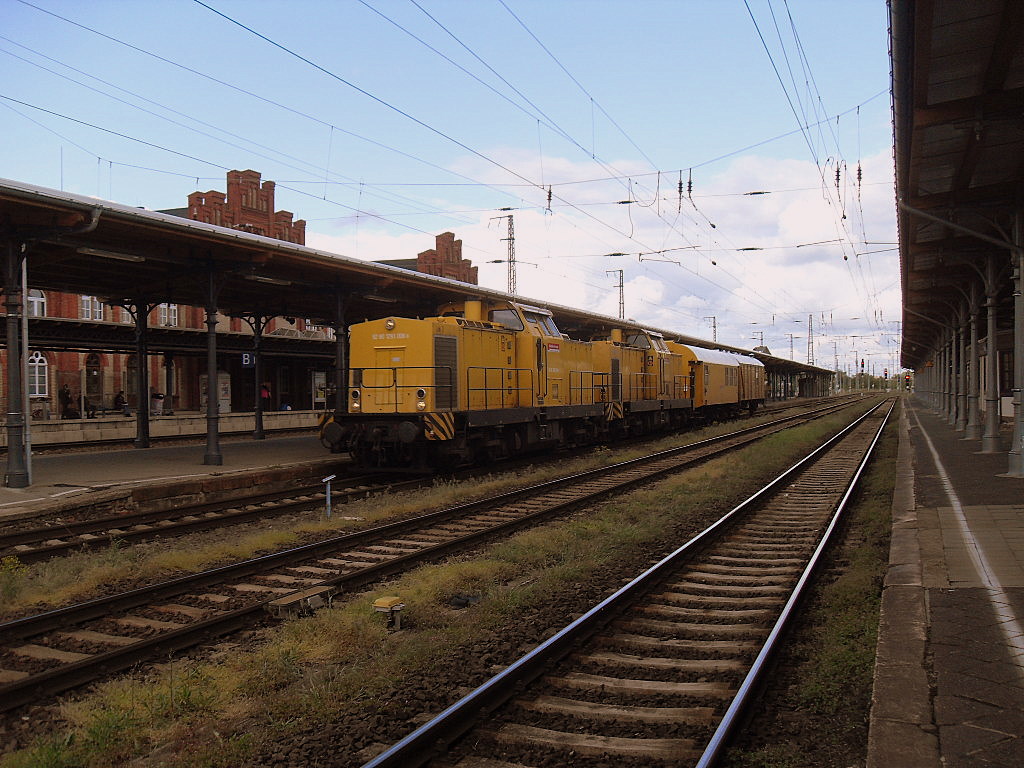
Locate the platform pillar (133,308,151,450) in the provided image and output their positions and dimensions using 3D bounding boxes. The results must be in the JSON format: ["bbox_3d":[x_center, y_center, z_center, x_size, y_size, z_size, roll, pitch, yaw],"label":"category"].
[{"bbox_3d":[-10.930,-0.240,29.700,0.420,4.250,0.420,0,0,22],"label":"platform pillar"}]

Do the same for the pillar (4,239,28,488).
[{"bbox_3d":[-8.560,-0.360,17.300,0.380,4.280,0.380,0,0,22],"label":"pillar"}]

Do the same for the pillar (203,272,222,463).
[{"bbox_3d":[-6.760,-0.420,22.700,0.390,4.450,0.390,0,0,22],"label":"pillar"}]

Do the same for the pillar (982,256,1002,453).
[{"bbox_3d":[10.740,-0.660,22.500,0.390,4.380,0.390,0,0,22],"label":"pillar"}]

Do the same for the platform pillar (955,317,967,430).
[{"bbox_3d":[15.300,-0.450,34.300,0.380,4.050,0.380,0,0,22],"label":"platform pillar"}]

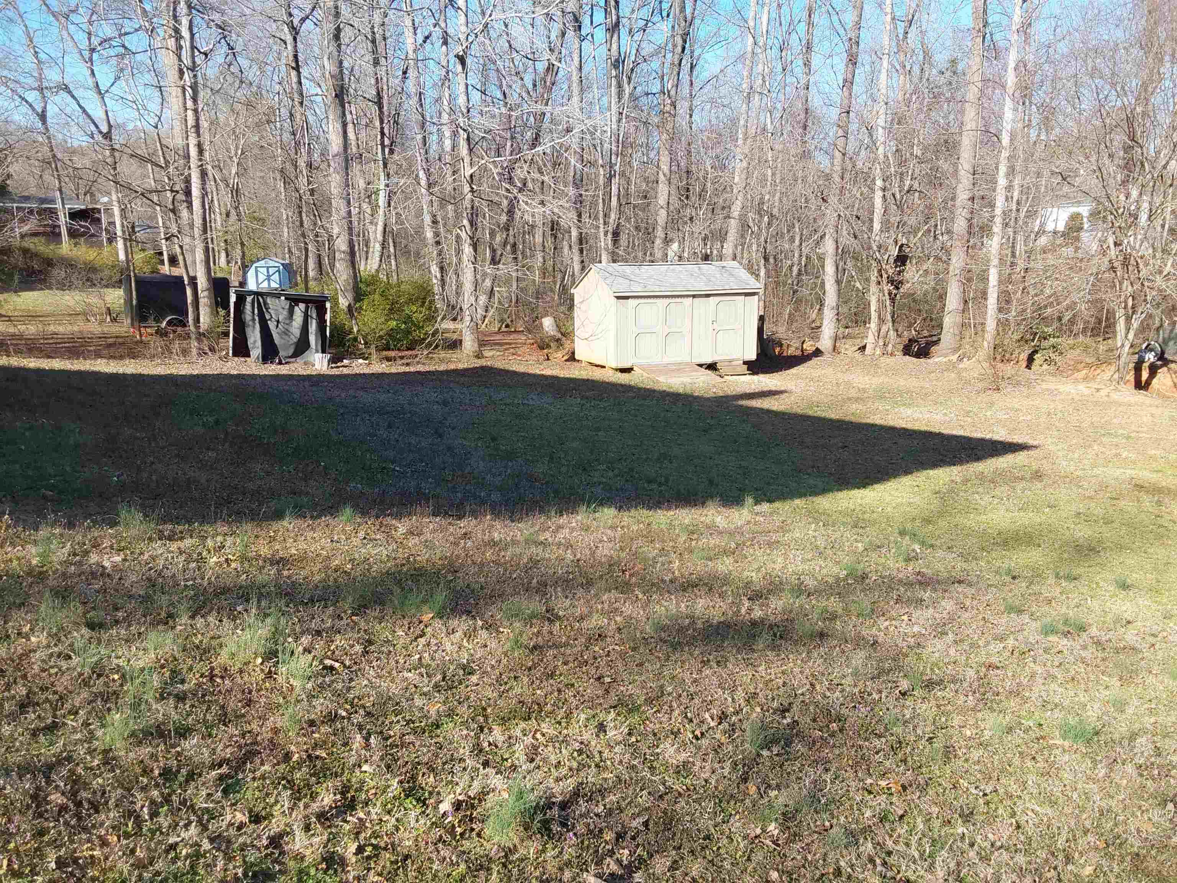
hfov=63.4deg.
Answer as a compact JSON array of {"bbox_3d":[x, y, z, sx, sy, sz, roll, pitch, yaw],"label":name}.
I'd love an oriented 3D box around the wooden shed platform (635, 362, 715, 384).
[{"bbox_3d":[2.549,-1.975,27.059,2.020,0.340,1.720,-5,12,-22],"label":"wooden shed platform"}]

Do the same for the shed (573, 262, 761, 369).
[{"bbox_3d":[2.345,-3.962,29.152,4.887,2.959,3.132,-5,12,-22],"label":"shed"}]

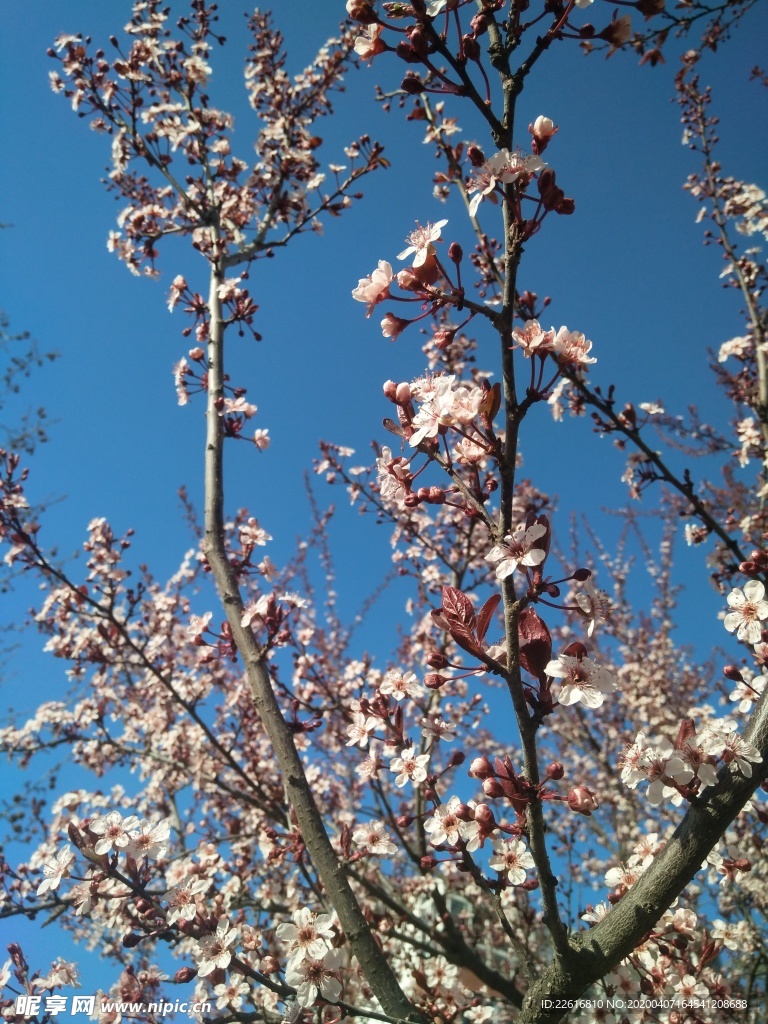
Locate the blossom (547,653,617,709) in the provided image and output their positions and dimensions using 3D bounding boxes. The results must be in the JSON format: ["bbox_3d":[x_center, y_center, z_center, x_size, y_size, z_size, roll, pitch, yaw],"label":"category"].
[{"bbox_3d":[0.073,0.062,0.230,0.025,0.024,0.011,0,-34,0],"label":"blossom"}]

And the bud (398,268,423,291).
[{"bbox_3d":[0.011,-0.100,0.265,0.011,0.009,0.009,26,0,-9],"label":"bud"}]

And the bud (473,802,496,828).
[{"bbox_3d":[0.054,0.164,0.335,0.011,0.011,0.013,-38,-66,-10],"label":"bud"}]

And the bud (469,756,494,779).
[{"bbox_3d":[0.052,0.138,0.335,0.014,0.011,0.011,28,-19,-17],"label":"bud"}]

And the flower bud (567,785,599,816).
[{"bbox_3d":[0.105,0.153,0.330,0.016,0.015,0.015,13,-20,21],"label":"flower bud"}]

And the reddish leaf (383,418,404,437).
[{"bbox_3d":[0.004,-0.037,0.270,0.013,0.004,0.004,36,-68,-6],"label":"reddish leaf"}]

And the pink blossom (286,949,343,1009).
[{"bbox_3d":[-0.034,0.224,0.300,0.028,0.028,0.012,3,-34,-5],"label":"pink blossom"}]

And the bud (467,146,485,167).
[{"bbox_3d":[0.038,-0.149,0.260,0.006,0.010,0.006,-30,6,0],"label":"bud"}]

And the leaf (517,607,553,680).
[{"bbox_3d":[0.058,0.050,0.240,0.015,0.027,0.006,-13,-6,14],"label":"leaf"}]

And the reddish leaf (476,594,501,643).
[{"bbox_3d":[0.040,0.041,0.238,0.007,0.019,0.004,24,0,40],"label":"reddish leaf"}]

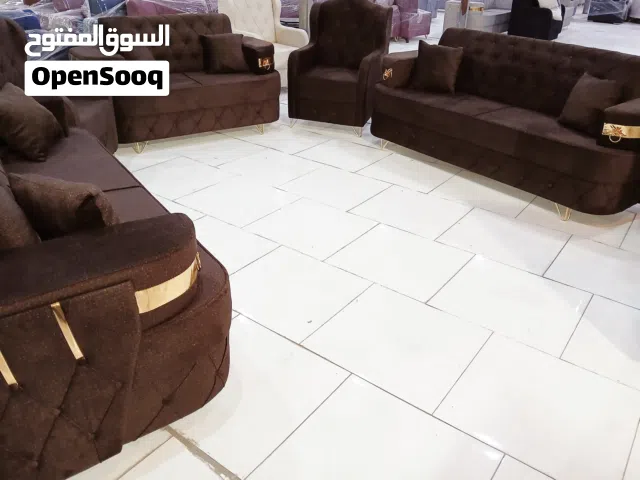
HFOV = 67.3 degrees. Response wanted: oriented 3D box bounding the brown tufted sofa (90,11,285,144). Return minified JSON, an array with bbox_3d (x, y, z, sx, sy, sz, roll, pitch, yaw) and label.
[{"bbox_3d":[-1.244,-1.427,4.280,1.690,0.950,0.900,-16,34,-28],"label":"brown tufted sofa"}]

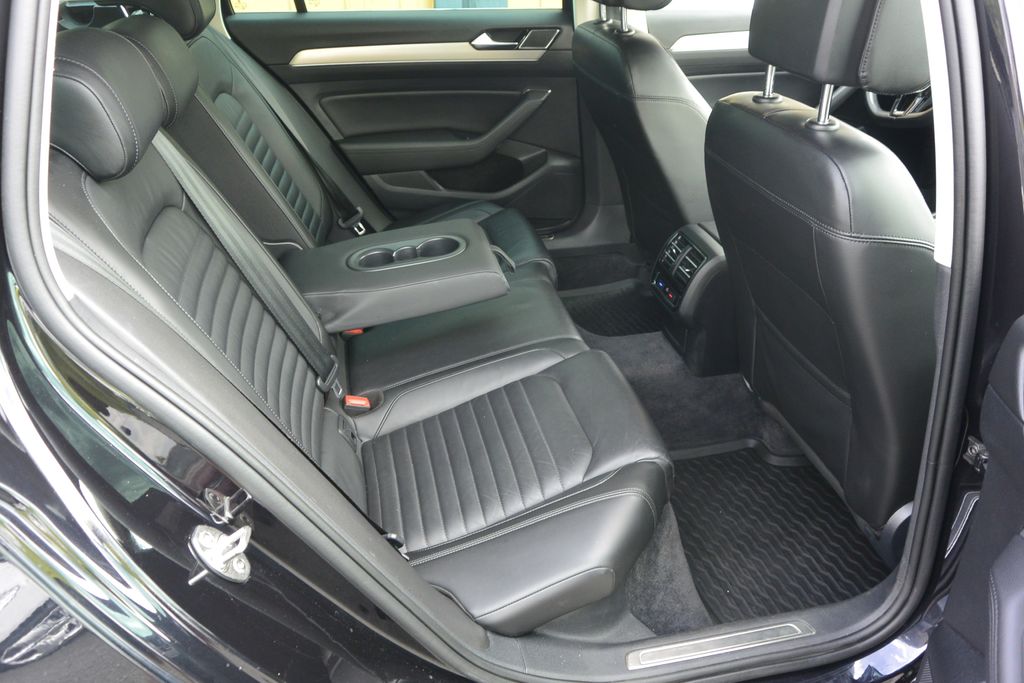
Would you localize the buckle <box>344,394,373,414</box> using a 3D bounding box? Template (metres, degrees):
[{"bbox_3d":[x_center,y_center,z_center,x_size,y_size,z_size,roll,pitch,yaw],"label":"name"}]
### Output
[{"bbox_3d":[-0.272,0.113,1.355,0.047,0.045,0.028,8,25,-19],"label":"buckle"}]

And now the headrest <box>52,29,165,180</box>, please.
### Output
[{"bbox_3d":[-0.484,-0.274,0.860,0.135,0.155,0.280,-19,31,-5],"label":"headrest"}]

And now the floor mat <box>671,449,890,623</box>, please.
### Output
[{"bbox_3d":[0.492,0.301,1.414,0.460,0.030,0.450,-6,29,-12],"label":"floor mat"}]

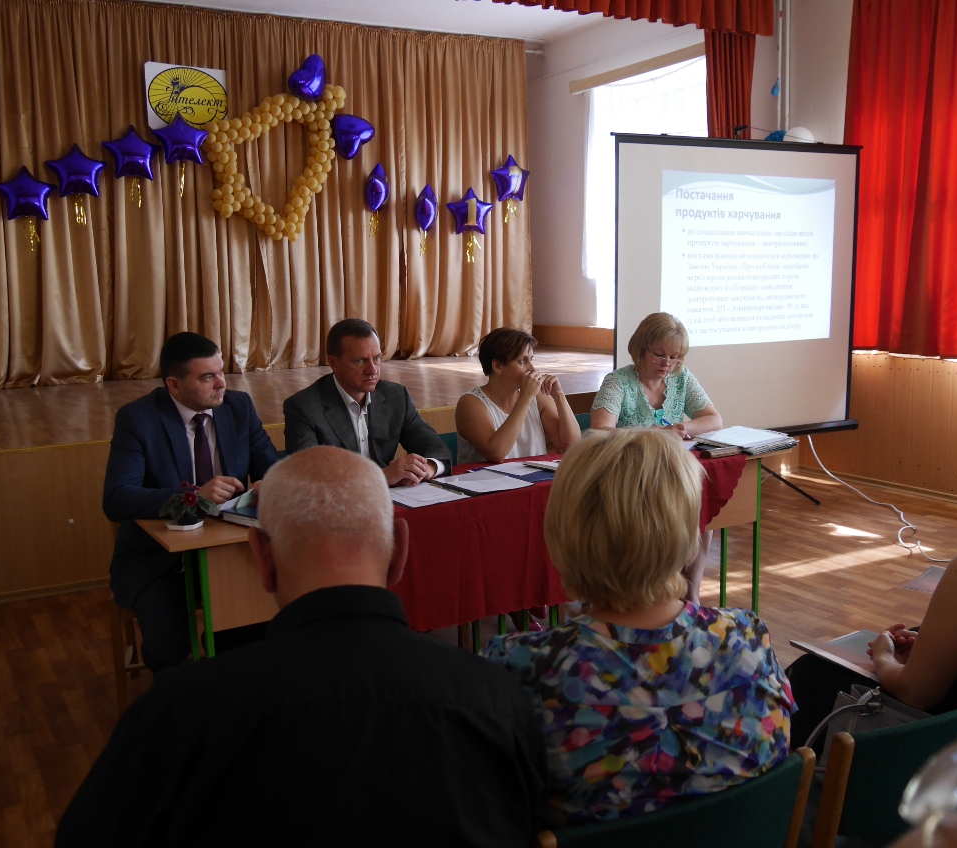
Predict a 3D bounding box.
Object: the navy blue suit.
[{"bbox_3d":[-0.923,0.412,3.194,0.570,1.040,0.650,-6,10,-27],"label":"navy blue suit"}]

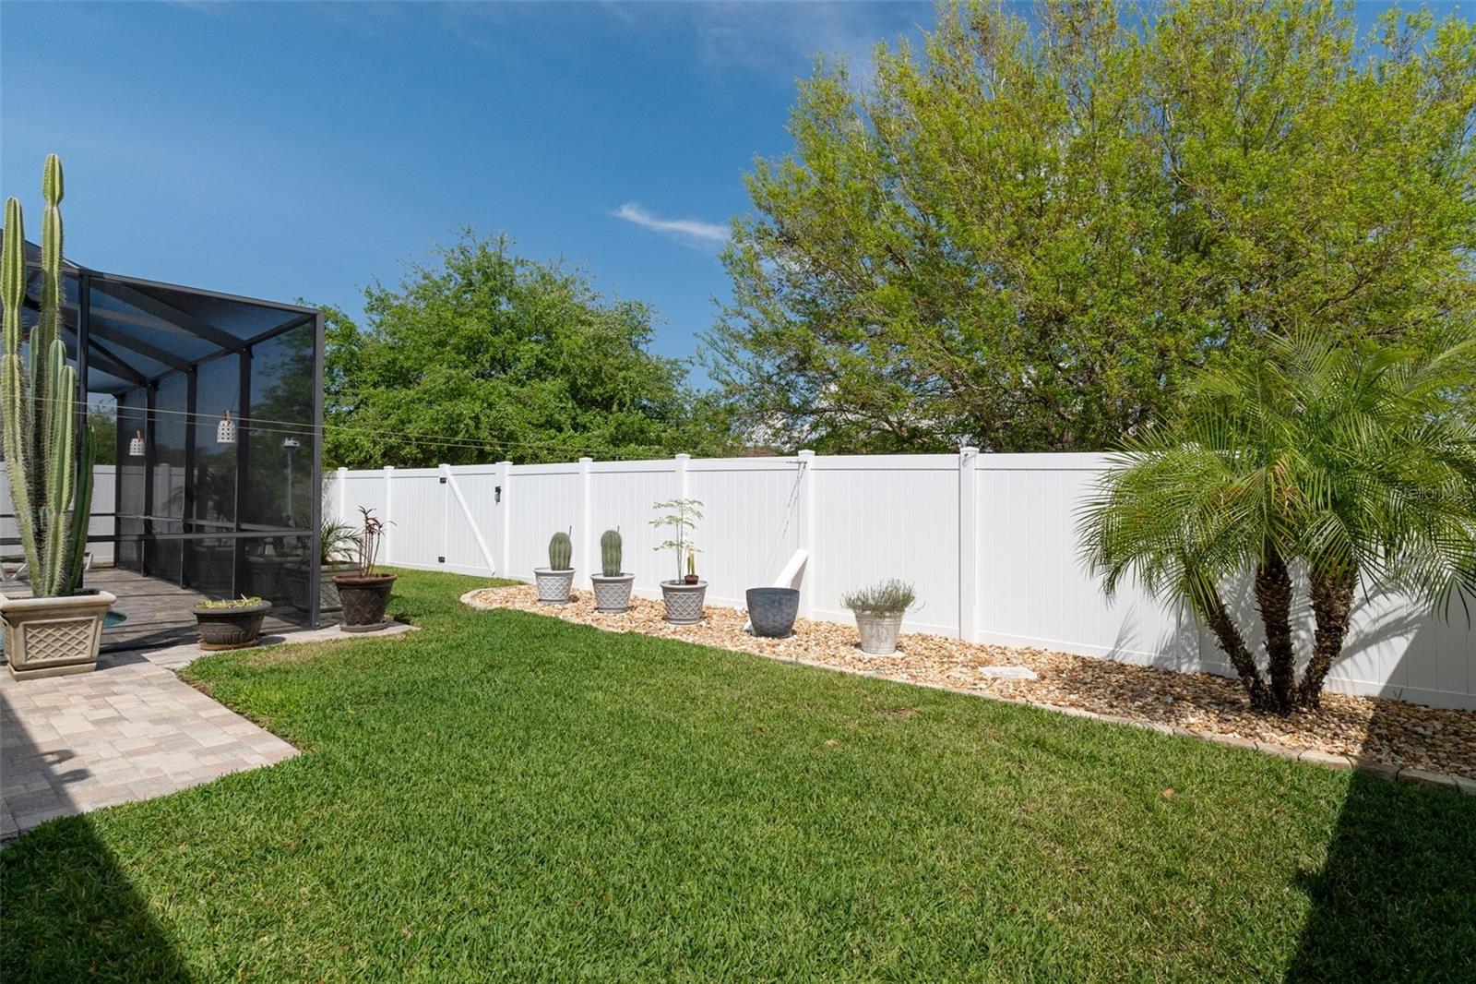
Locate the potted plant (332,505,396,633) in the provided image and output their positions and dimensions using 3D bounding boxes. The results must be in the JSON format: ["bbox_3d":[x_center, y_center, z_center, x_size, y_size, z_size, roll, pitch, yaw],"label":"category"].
[{"bbox_3d":[-3.590,0.724,7.510,0.570,1.165,0.570,0,0,0],"label":"potted plant"}]

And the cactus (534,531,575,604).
[{"bbox_3d":[-2.245,0.921,9.570,0.505,0.857,0.505,0,0,0],"label":"cactus"}]

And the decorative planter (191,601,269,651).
[{"bbox_3d":[-4.330,1.137,6.680,0.580,0.355,0.580,0,0,0],"label":"decorative planter"}]

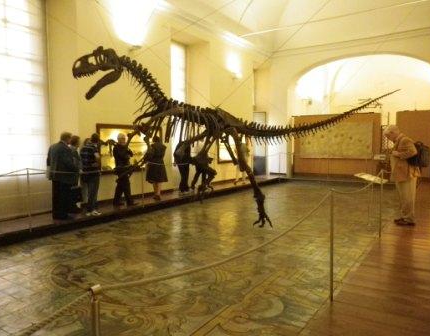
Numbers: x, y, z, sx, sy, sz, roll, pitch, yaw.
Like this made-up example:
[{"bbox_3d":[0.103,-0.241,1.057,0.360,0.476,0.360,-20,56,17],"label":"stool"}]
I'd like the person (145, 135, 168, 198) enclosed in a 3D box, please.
[{"bbox_3d":[-1.574,-0.001,9.742,0.540,1.680,0.400,-3,4,-33],"label":"person"}]

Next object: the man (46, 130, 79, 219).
[{"bbox_3d":[-3.048,0.156,7.199,0.500,1.700,0.340,1,4,18],"label":"man"}]

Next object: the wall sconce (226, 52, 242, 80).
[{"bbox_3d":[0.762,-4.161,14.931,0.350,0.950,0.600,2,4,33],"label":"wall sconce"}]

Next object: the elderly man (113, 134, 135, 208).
[{"bbox_3d":[-2.169,0.047,8.701,0.520,1.720,0.400,0,3,3],"label":"elderly man"}]

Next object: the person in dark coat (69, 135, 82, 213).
[{"bbox_3d":[-3.106,0.126,8.030,0.480,1.660,0.340,1,4,23],"label":"person in dark coat"}]

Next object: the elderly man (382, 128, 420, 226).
[{"bbox_3d":[3.298,0.139,6.411,0.540,1.730,0.490,1,4,25],"label":"elderly man"}]

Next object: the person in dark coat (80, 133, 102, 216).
[{"bbox_3d":[-2.604,0.137,7.539,0.450,1.690,0.330,2,4,30],"label":"person in dark coat"}]

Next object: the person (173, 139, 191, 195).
[{"bbox_3d":[-1.000,-0.074,11.026,0.500,1.660,0.420,1,4,23],"label":"person"}]

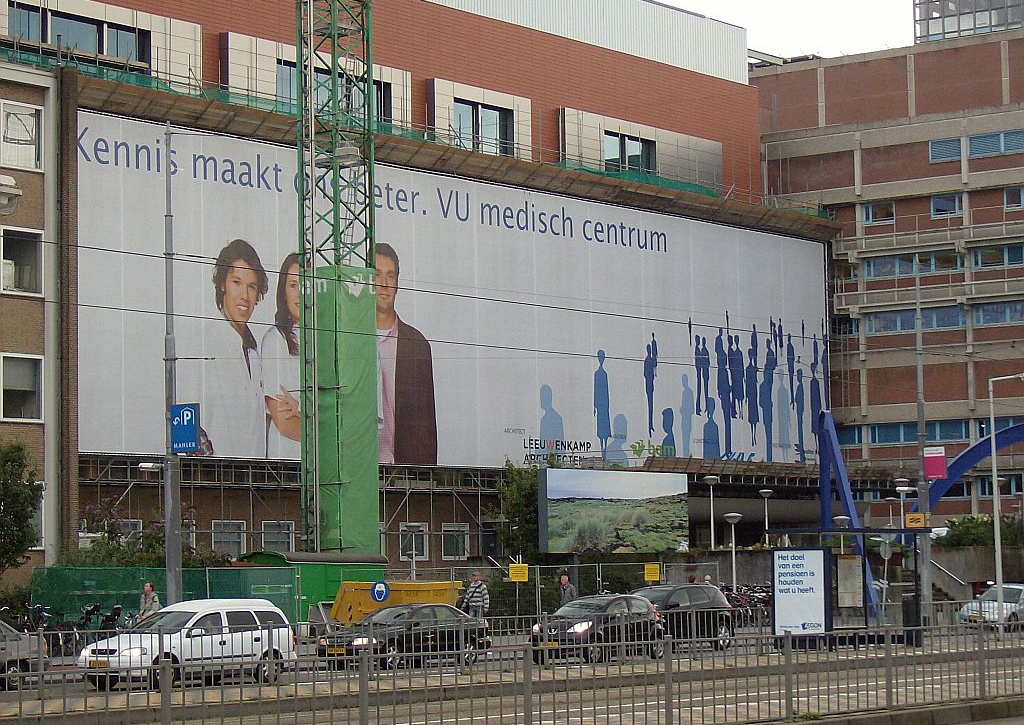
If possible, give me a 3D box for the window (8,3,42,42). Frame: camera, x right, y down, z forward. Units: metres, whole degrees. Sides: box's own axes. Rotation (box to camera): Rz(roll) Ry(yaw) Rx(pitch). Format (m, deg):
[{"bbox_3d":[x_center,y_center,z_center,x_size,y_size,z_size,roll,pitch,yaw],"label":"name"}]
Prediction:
[{"bbox_3d":[-19.296,-12.983,99.602,0.200,2.500,1.900,-5,-6,37],"label":"window"}]

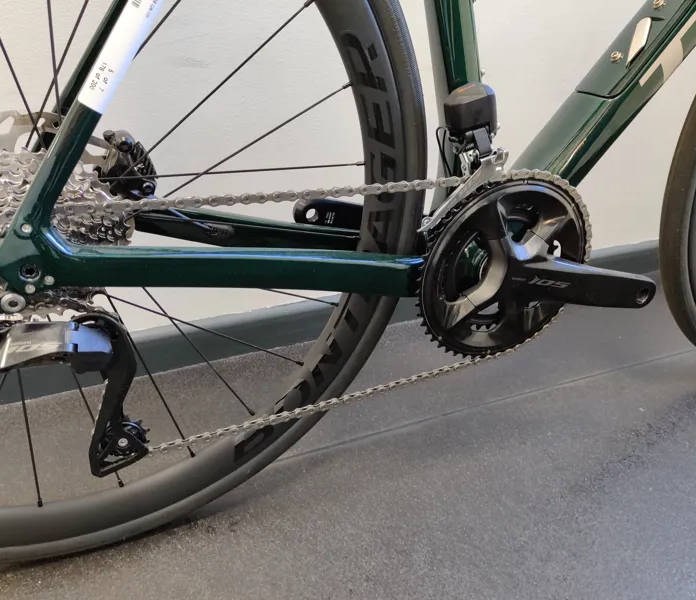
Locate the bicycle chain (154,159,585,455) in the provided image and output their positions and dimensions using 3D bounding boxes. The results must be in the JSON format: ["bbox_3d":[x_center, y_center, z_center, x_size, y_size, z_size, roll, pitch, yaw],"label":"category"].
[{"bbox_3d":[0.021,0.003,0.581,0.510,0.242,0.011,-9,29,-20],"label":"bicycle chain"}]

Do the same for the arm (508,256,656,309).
[{"bbox_3d":[0.240,-0.015,0.654,0.208,0.040,0.024,4,24,-27],"label":"arm"}]

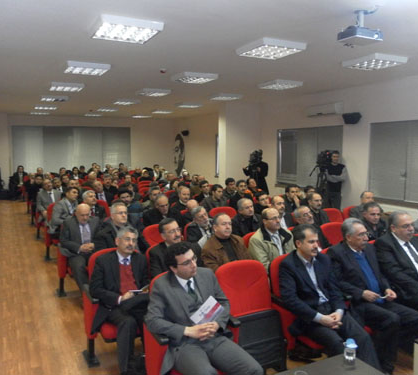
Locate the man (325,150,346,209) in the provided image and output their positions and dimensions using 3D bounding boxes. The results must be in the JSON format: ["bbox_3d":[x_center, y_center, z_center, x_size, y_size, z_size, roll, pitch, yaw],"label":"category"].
[{"bbox_3d":[2.654,0.144,8.527,0.480,1.790,0.350,1,5,11],"label":"man"}]

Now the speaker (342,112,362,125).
[{"bbox_3d":[3.076,-1.484,8.700,0.240,0.230,0.340,-16,12,-25],"label":"speaker"}]

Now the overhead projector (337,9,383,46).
[{"bbox_3d":[1.494,-1.576,3.978,0.360,0.270,0.230,-3,6,-27],"label":"overhead projector"}]

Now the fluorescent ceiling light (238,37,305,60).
[{"bbox_3d":[0.751,-1.684,4.950,0.610,0.075,0.610,-3,6,-27],"label":"fluorescent ceiling light"}]

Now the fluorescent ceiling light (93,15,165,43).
[{"bbox_3d":[-0.862,-1.601,4.141,0.610,0.075,0.610,-3,6,-27],"label":"fluorescent ceiling light"}]

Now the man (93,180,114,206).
[{"bbox_3d":[-2.135,0.505,7.973,0.560,1.220,0.800,-3,6,-27],"label":"man"}]

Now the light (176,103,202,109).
[{"bbox_3d":[-0.581,-2.451,12.152,0.620,0.080,0.620,-3,6,-27],"label":"light"}]

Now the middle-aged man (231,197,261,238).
[{"bbox_3d":[0.600,0.763,5.259,0.560,1.200,0.820,-3,6,-27],"label":"middle-aged man"}]

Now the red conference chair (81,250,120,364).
[{"bbox_3d":[-0.778,1.063,3.647,0.620,0.930,0.740,-3,6,-27],"label":"red conference chair"}]

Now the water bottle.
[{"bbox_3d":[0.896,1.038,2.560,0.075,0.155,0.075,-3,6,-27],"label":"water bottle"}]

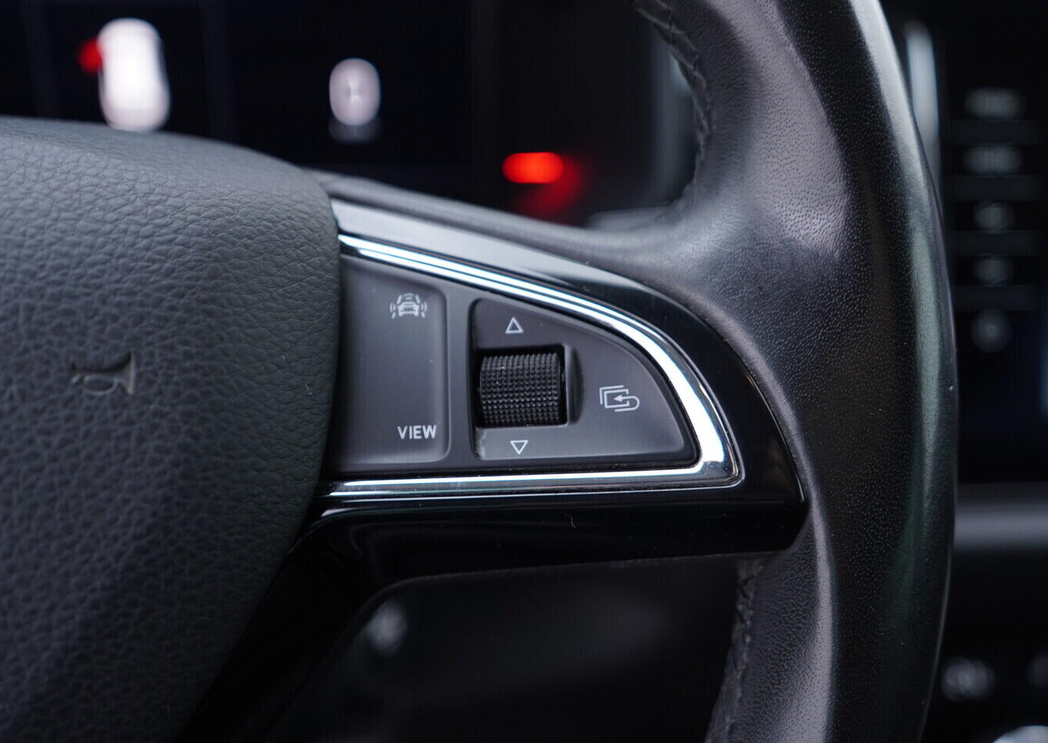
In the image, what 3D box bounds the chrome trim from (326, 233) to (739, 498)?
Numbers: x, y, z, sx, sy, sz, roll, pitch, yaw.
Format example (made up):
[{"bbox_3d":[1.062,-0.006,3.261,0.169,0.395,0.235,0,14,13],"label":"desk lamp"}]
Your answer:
[{"bbox_3d":[0.001,-0.001,0.187,0.068,0.042,0.012,-2,-2,6],"label":"chrome trim"}]

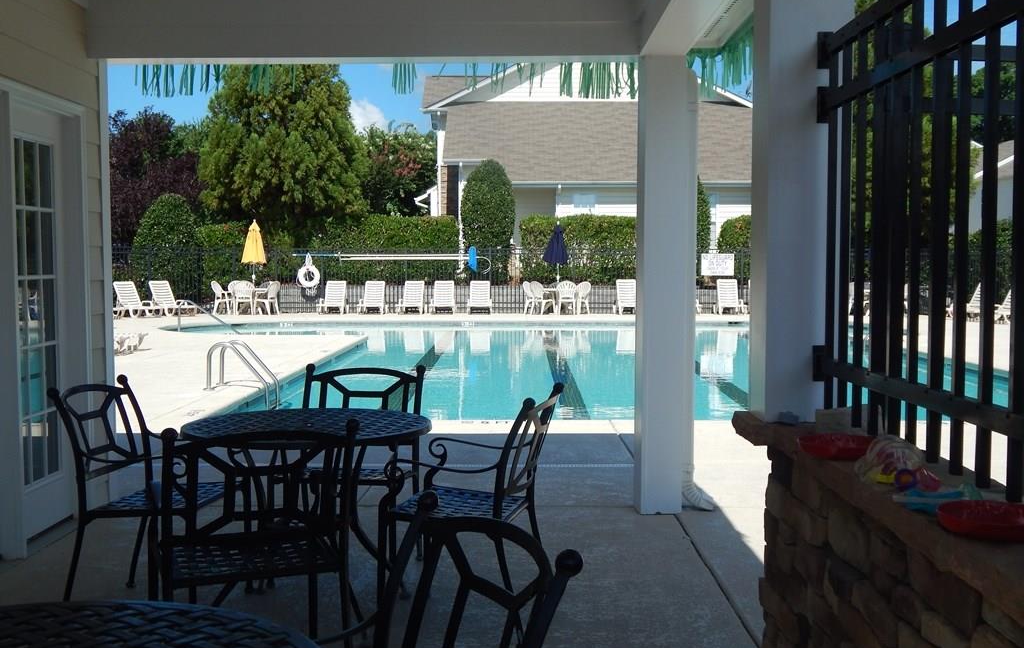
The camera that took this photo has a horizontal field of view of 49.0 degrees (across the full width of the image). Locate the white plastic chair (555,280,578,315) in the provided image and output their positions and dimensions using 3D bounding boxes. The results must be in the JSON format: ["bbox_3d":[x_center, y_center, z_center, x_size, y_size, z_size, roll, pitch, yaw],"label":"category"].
[{"bbox_3d":[1.421,-0.699,29.307,0.560,0.890,0.570,0,3,0],"label":"white plastic chair"}]

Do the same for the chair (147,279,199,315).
[{"bbox_3d":[-8.585,-0.659,28.508,0.680,0.900,1.520,-3,4,-40],"label":"chair"}]

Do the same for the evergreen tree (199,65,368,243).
[{"bbox_3d":[-8.131,-6.245,40.000,6.000,9.600,6.000,0,3,0],"label":"evergreen tree"}]

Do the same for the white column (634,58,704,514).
[{"bbox_3d":[0.829,-0.205,6.255,0.235,2.504,0.235,0,3,0],"label":"white column"}]

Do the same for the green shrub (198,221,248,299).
[{"bbox_3d":[-8.200,-1.817,31.948,1.450,2.185,1.350,0,3,0],"label":"green shrub"}]

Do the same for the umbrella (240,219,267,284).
[{"bbox_3d":[-7.015,-1.538,30.600,0.680,2.500,0.680,0,3,0],"label":"umbrella"}]

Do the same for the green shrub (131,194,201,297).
[{"bbox_3d":[-10.311,-2.280,33.500,2.050,3.150,2.050,0,3,0],"label":"green shrub"}]

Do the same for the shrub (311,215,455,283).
[{"bbox_3d":[-3.673,-2.156,32.130,4.400,1.939,1.400,0,3,0],"label":"shrub"}]

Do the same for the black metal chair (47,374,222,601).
[{"bbox_3d":[-1.588,0.704,4.900,0.630,0.920,0.600,0,3,11],"label":"black metal chair"}]

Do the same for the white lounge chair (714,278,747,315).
[{"bbox_3d":[6.039,-0.753,31.000,0.700,0.930,1.700,0,3,3],"label":"white lounge chair"}]

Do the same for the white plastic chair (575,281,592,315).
[{"bbox_3d":[1.901,-0.702,30.100,0.580,0.900,0.570,2,4,40],"label":"white plastic chair"}]

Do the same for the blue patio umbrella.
[{"bbox_3d":[1.165,-1.502,29.763,0.680,2.442,0.680,0,3,0],"label":"blue patio umbrella"}]

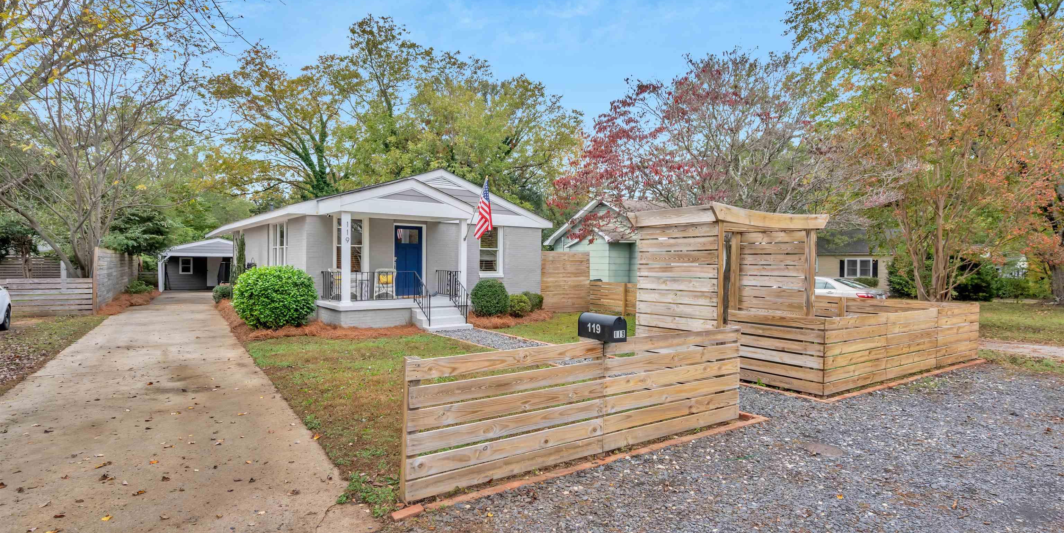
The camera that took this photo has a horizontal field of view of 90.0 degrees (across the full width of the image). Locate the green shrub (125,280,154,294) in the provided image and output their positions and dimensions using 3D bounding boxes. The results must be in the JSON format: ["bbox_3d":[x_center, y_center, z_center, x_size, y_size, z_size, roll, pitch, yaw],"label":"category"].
[{"bbox_3d":[-17.888,0.974,24.200,1.100,0.720,1.050,0,0,-38],"label":"green shrub"}]

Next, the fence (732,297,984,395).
[{"bbox_3d":[5.532,1.159,8.960,5.240,1.000,1.600,0,0,-33],"label":"fence"}]

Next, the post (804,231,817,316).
[{"bbox_3d":[3.717,0.574,7.100,0.095,2.130,0.095,0,0,-34],"label":"post"}]

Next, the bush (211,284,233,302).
[{"bbox_3d":[-11.992,1.018,20.600,0.820,0.760,0.820,0,0,-38],"label":"bush"}]

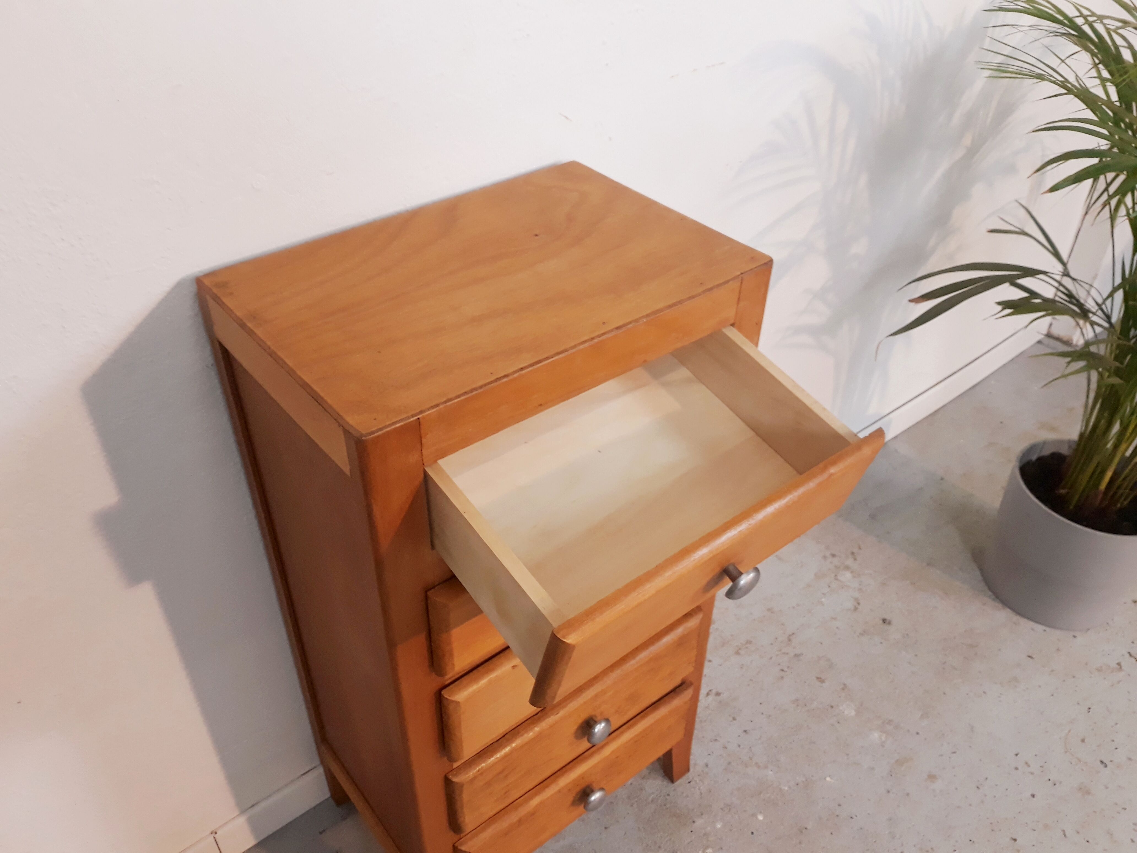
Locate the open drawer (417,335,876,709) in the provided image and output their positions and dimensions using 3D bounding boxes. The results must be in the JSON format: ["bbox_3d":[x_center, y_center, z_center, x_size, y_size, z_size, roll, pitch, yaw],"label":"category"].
[{"bbox_3d":[0.058,0.042,0.848,0.391,0.125,0.307,-25,58,-31],"label":"open drawer"}]

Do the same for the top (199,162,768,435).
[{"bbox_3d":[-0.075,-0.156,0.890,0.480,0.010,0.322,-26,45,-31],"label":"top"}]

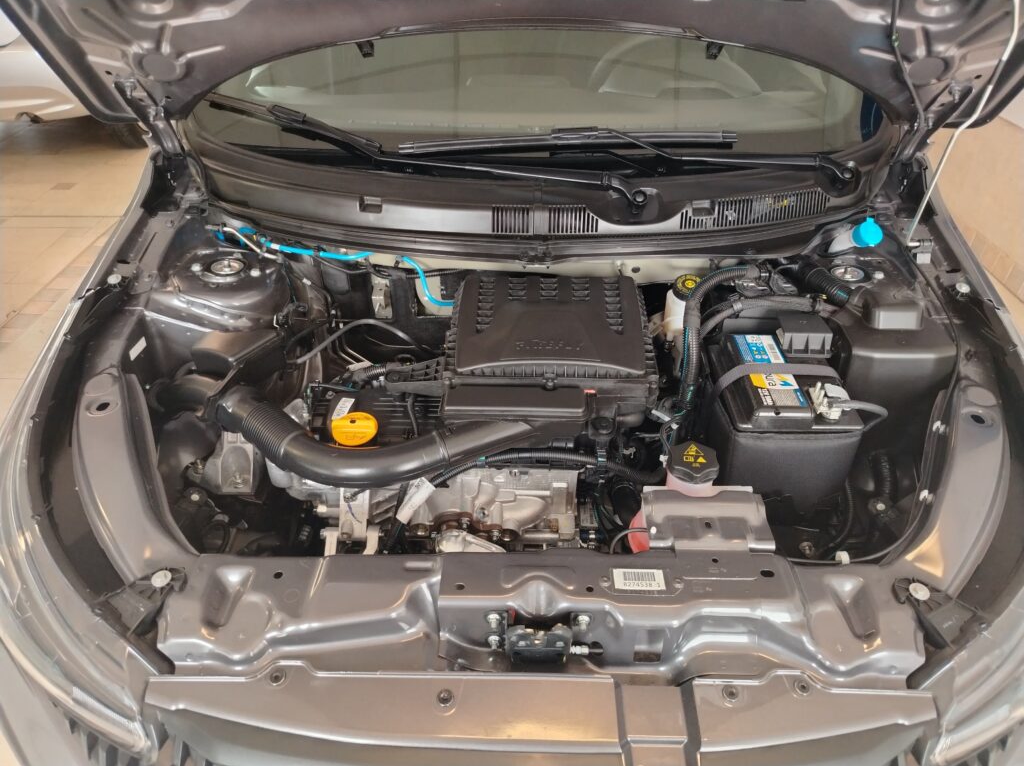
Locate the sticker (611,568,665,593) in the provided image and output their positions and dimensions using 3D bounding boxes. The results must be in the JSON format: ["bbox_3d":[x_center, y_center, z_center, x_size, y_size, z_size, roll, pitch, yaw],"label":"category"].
[{"bbox_3d":[0.152,0.234,0.844,0.060,0.001,0.030,1,37,1],"label":"sticker"}]

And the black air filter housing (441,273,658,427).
[{"bbox_3d":[0.055,-0.059,1.106,0.300,0.130,0.290,1,37,1],"label":"black air filter housing"}]

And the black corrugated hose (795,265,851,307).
[{"bbox_3d":[0.526,-0.160,1.204,0.050,0.055,0.105,-21,41,-26],"label":"black corrugated hose"}]

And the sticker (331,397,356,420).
[{"bbox_3d":[-0.244,0.038,1.030,0.015,0.002,0.052,6,43,8],"label":"sticker"}]

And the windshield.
[{"bbox_3d":[0.051,-0.741,1.482,1.400,0.150,0.780,1,67,1],"label":"windshield"}]

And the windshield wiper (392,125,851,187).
[{"bbox_3d":[0.213,-0.434,1.346,0.865,0.075,0.110,1,37,1],"label":"windshield wiper"}]

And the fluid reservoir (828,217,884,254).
[{"bbox_3d":[0.584,-0.244,1.221,0.085,0.075,0.060,1,37,1],"label":"fluid reservoir"}]

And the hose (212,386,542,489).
[{"bbox_3d":[-0.188,0.068,0.956,0.440,0.090,0.155,1,37,1],"label":"hose"}]

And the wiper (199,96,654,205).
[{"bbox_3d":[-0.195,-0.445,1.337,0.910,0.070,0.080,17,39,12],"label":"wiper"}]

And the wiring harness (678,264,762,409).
[{"bbox_3d":[0.318,-0.076,1.092,0.135,0.120,0.240,1,37,1],"label":"wiring harness"}]

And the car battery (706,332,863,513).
[{"bbox_3d":[0.395,0.059,1.099,0.178,0.190,0.237,1,37,1],"label":"car battery"}]

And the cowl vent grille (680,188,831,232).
[{"bbox_3d":[0.432,-0.305,1.239,0.270,0.022,0.060,-13,71,-16],"label":"cowl vent grille"}]

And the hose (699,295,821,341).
[{"bbox_3d":[0.405,-0.109,1.159,0.190,0.055,0.080,1,37,1],"label":"hose"}]

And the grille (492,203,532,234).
[{"bbox_3d":[-0.003,-0.281,1.220,0.068,0.015,0.062,1,69,1],"label":"grille"}]

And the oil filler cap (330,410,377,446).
[{"bbox_3d":[-0.219,0.065,0.985,0.063,0.027,0.063,0,36,0],"label":"oil filler cap"}]

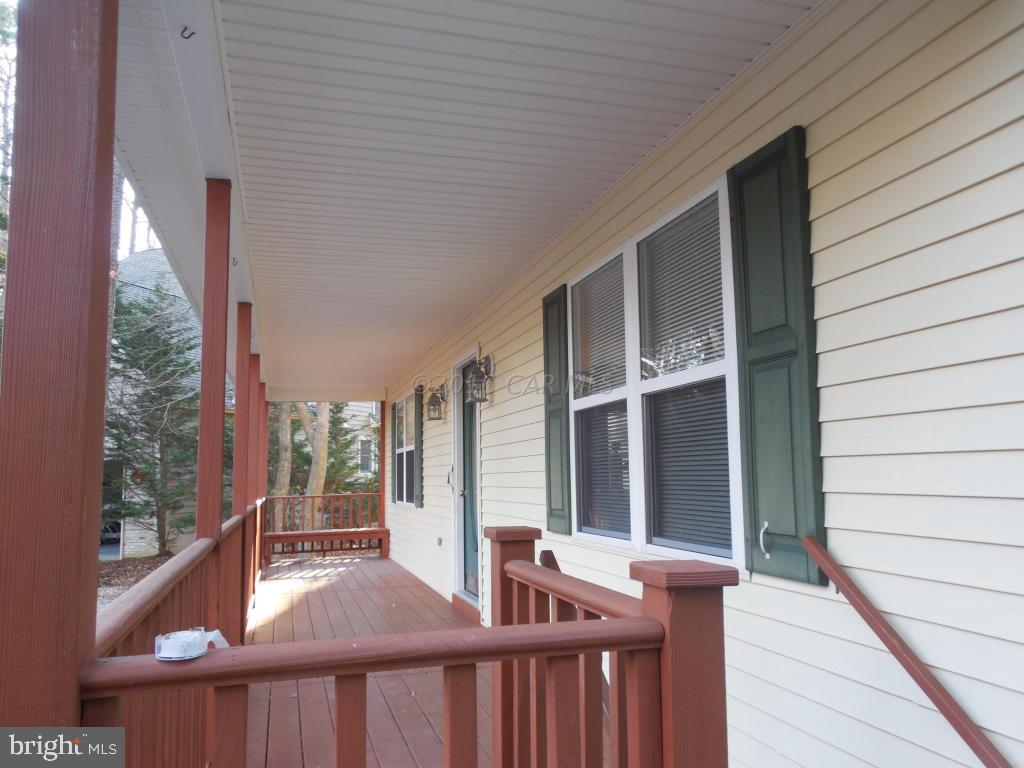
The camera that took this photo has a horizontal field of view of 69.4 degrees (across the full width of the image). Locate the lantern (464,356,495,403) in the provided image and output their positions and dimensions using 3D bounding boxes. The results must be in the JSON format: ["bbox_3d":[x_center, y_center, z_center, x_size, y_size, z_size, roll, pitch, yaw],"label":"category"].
[{"bbox_3d":[-0.229,-0.041,5.600,0.185,0.338,0.144,1,-7,-17],"label":"lantern"}]

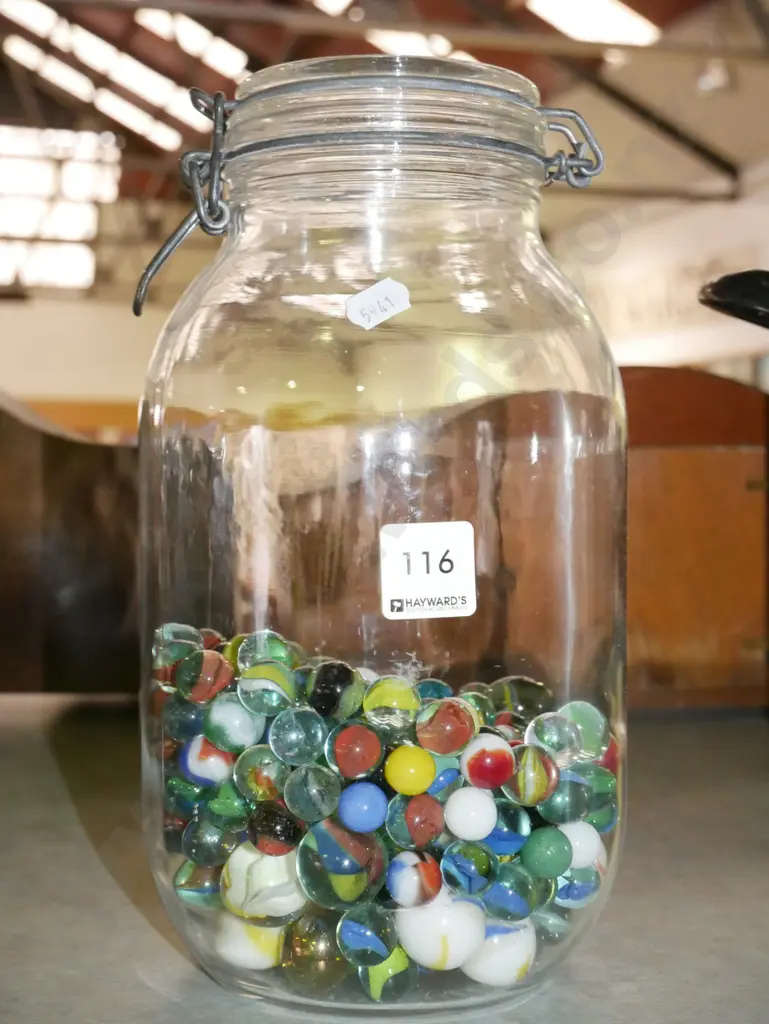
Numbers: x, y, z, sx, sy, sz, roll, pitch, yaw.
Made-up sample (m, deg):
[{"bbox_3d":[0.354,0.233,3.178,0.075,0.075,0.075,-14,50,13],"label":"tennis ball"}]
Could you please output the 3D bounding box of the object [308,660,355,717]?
[{"bbox_3d":[-0.014,0.050,0.412,0.016,0.016,0.016,0,5,0],"label":"object"}]

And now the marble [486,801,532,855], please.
[{"bbox_3d":[0.034,0.090,0.420,0.016,0.016,0.016,0,5,0],"label":"marble"}]

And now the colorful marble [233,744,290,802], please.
[{"bbox_3d":[-0.034,0.073,0.412,0.016,0.016,0.016,0,5,0],"label":"colorful marble"}]

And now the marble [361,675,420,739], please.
[{"bbox_3d":[0.002,0.053,0.403,0.016,0.016,0.016,0,5,0],"label":"marble"}]

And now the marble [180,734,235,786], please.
[{"bbox_3d":[-0.052,0.072,0.431,0.016,0.016,0.016,0,5,0],"label":"marble"}]

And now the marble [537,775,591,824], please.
[{"bbox_3d":[0.052,0.083,0.427,0.016,0.016,0.016,0,5,0],"label":"marble"}]

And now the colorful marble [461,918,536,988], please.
[{"bbox_3d":[0.033,0.129,0.439,0.024,0.024,0.024,0,6,0],"label":"colorful marble"}]

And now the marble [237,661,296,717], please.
[{"bbox_3d":[-0.033,0.049,0.411,0.016,0.016,0.016,0,5,0],"label":"marble"}]

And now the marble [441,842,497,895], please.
[{"bbox_3d":[0.024,0.101,0.421,0.016,0.016,0.016,0,6,0],"label":"marble"}]

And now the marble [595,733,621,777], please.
[{"bbox_3d":[0.069,0.078,0.477,0.016,0.016,0.016,0,6,0],"label":"marble"}]

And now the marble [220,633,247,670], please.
[{"bbox_3d":[-0.044,0.047,0.474,0.016,0.016,0.016,0,2,0],"label":"marble"}]

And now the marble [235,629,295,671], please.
[{"bbox_3d":[-0.035,0.042,0.432,0.016,0.016,0.016,0,6,0],"label":"marble"}]

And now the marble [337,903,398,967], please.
[{"bbox_3d":[-0.005,0.116,0.408,0.017,0.017,0.017,0,5,0],"label":"marble"}]

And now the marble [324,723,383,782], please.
[{"bbox_3d":[-0.008,0.065,0.401,0.016,0.016,0.016,1,4,0],"label":"marble"}]

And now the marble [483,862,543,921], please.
[{"bbox_3d":[0.035,0.105,0.410,0.016,0.016,0.016,0,5,0],"label":"marble"}]

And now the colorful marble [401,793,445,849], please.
[{"bbox_3d":[0.009,0.085,0.407,0.016,0.016,0.016,1,4,0],"label":"colorful marble"}]

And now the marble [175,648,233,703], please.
[{"bbox_3d":[-0.051,0.047,0.419,0.016,0.016,0.016,1,4,0],"label":"marble"}]

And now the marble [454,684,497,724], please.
[{"bbox_3d":[0.029,0.065,0.480,0.014,0.014,0.014,0,5,0],"label":"marble"}]

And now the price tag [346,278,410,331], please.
[{"bbox_3d":[-0.002,-0.055,0.389,0.017,0.010,0.001,-28,-12,-5],"label":"price tag"}]

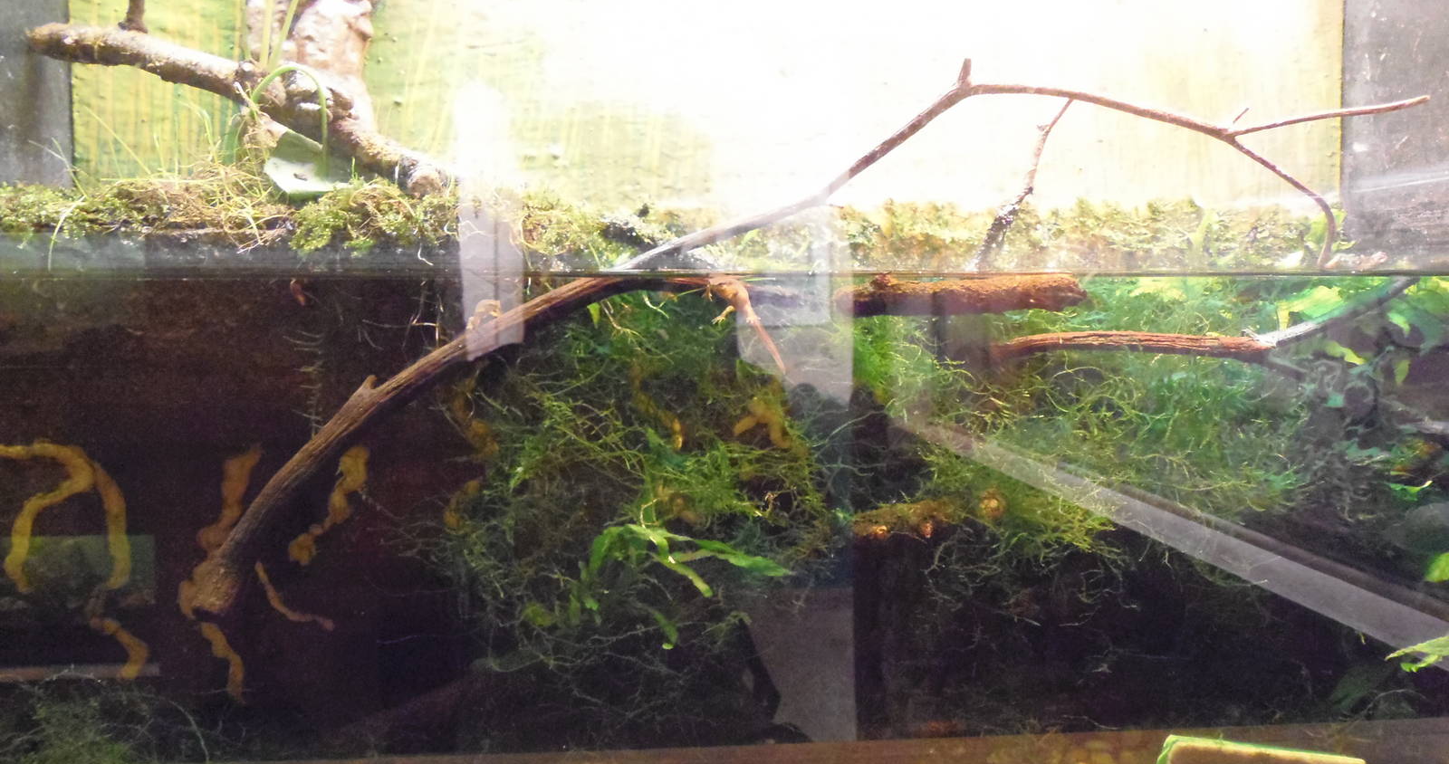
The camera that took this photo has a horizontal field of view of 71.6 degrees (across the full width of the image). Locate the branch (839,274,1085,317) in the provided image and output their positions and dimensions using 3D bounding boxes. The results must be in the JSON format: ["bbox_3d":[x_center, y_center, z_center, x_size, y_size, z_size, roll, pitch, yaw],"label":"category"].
[{"bbox_3d":[0.178,-0.064,0.748,0.189,0.032,0.036,0,1,-5],"label":"branch"}]

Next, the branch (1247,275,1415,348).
[{"bbox_3d":[0.480,-0.056,0.790,0.149,0.020,0.020,-18,3,-8],"label":"branch"}]

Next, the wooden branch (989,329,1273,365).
[{"bbox_3d":[0.307,-0.026,0.757,0.217,0.022,0.028,0,1,-4],"label":"wooden branch"}]

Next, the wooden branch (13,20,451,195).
[{"bbox_3d":[-0.390,-0.222,0.802,0.352,0.052,0.055,21,3,6],"label":"wooden branch"}]

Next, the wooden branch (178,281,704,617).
[{"bbox_3d":[-0.199,0.021,0.720,0.405,0.065,0.060,-34,3,-3],"label":"wooden branch"}]

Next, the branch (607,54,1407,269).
[{"bbox_3d":[0.231,-0.168,0.780,0.607,0.152,0.120,-1,1,-4],"label":"branch"}]

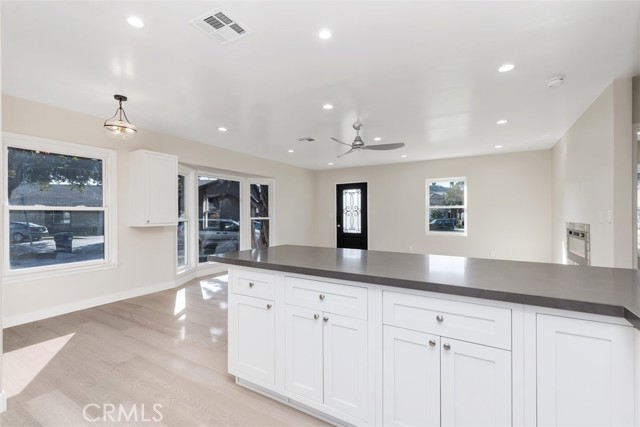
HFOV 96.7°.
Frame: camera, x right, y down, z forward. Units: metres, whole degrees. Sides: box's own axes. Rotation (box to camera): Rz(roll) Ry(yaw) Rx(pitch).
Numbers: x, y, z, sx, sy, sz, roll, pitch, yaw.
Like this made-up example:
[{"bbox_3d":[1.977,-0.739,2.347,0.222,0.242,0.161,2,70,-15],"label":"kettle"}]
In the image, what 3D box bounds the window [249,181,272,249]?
[{"bbox_3d":[-1.378,0.106,6.603,0.582,1.744,0.081,0,0,-32],"label":"window"}]

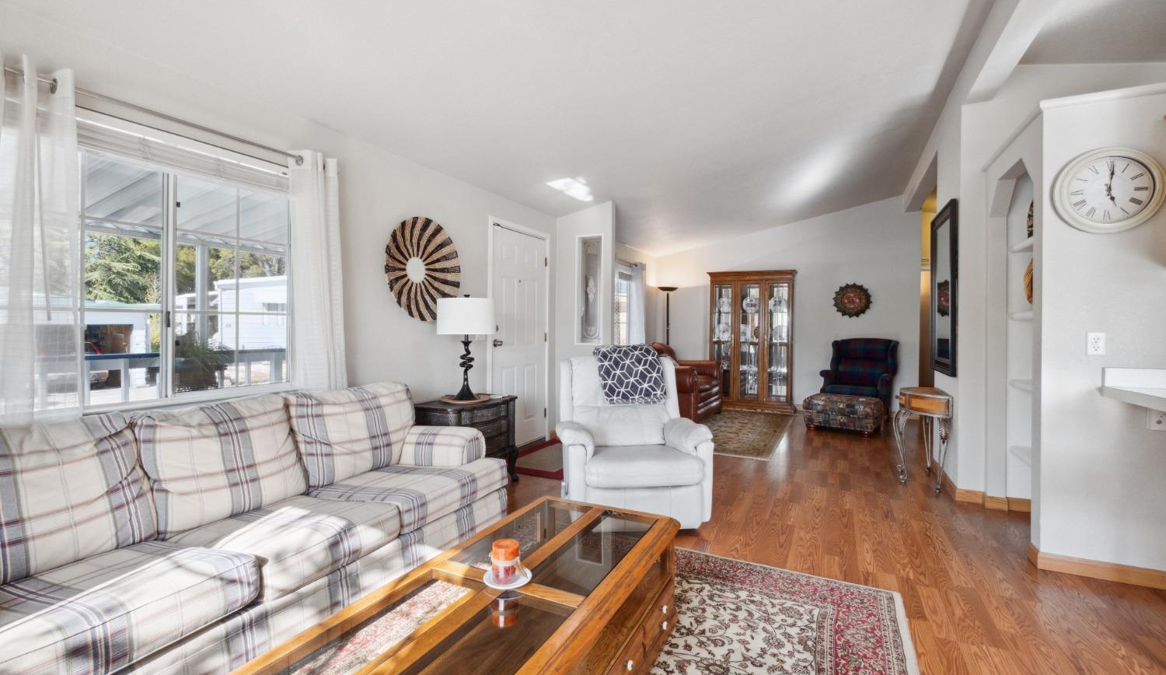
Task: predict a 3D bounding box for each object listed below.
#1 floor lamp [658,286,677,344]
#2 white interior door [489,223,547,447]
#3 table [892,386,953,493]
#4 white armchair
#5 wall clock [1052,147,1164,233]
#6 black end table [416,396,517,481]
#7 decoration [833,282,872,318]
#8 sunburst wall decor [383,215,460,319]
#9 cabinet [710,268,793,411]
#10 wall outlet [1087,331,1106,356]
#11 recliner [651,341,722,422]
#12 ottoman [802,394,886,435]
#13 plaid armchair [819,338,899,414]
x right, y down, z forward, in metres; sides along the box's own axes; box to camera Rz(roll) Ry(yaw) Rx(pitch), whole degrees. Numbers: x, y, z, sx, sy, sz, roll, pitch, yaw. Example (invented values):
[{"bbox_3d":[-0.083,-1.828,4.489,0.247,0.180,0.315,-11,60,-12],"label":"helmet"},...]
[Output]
[{"bbox_3d":[1.315,0.127,7.480,0.300,1.800,0.300,0,1,10],"label":"floor lamp"},{"bbox_3d":[-0.607,0.020,4.750,0.050,2.060,0.905,0,0,27],"label":"white interior door"},{"bbox_3d":[2.660,0.767,3.810,0.310,0.700,0.600,1,1,29],"label":"table"},{"bbox_3d":[0.290,0.639,3.300,0.910,0.980,0.930,0,1,-6],"label":"white armchair"},{"bbox_3d":[2.439,-0.685,2.267,0.395,0.395,0.055,0,0,27],"label":"wall clock"},{"bbox_3d":[-0.835,0.793,3.570,0.410,0.660,0.650,1,1,27],"label":"black end table"},{"bbox_3d":[3.869,-0.527,6.983,0.505,0.505,0.045,0,0,27],"label":"decoration"},{"bbox_3d":[-1.145,-0.484,3.460,0.090,0.730,0.730,1,1,27],"label":"sunburst wall decor"},{"bbox_3d":[2.585,0.068,7.472,1.255,2.085,0.380,0,0,27],"label":"cabinet"},{"bbox_3d":[2.430,0.031,2.299,0.070,0.113,0.010,0,0,27],"label":"wall outlet"},{"bbox_3d":[1.240,0.550,6.550,0.960,1.000,0.970,1,1,31],"label":"recliner"},{"bbox_3d":[3.138,0.917,5.868,0.730,0.410,0.540,1,1,41],"label":"ottoman"},{"bbox_3d":[3.632,0.571,6.389,0.800,1.100,0.830,1,1,40],"label":"plaid armchair"}]

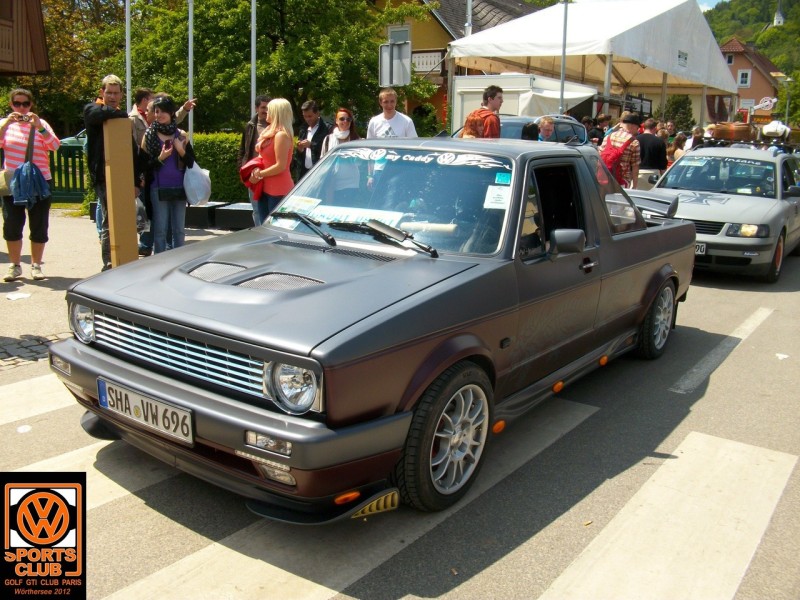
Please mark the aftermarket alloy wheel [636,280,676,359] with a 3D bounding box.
[{"bbox_3d":[1.644,0.103,5.158,0.200,0.580,0.580,12,16,33],"label":"aftermarket alloy wheel"}]

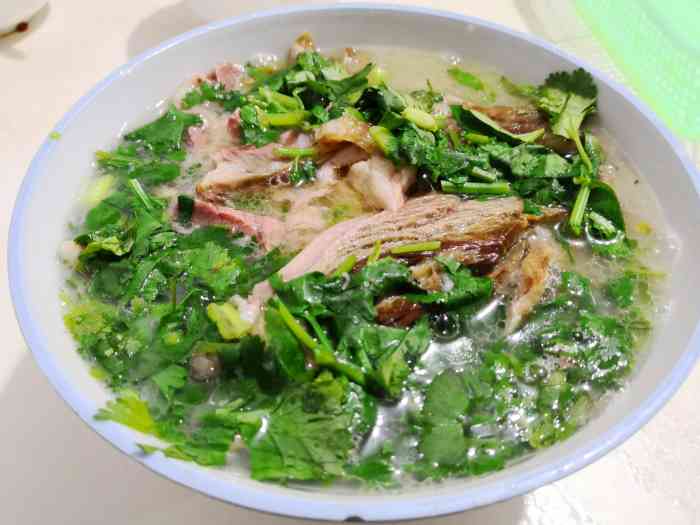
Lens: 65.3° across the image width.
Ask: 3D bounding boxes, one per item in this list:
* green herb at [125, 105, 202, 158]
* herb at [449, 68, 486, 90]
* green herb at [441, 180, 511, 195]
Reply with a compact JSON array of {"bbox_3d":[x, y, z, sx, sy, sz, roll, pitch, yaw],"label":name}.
[{"bbox_3d":[-0.070,-0.051,0.217,0.030,0.007,0.025,29,58,20],"label":"green herb"},{"bbox_3d":[0.052,-0.081,0.244,0.021,0.003,0.007,37,60,24],"label":"herb"},{"bbox_3d":[0.044,-0.026,0.190,0.024,0.004,0.004,3,52,2],"label":"green herb"}]

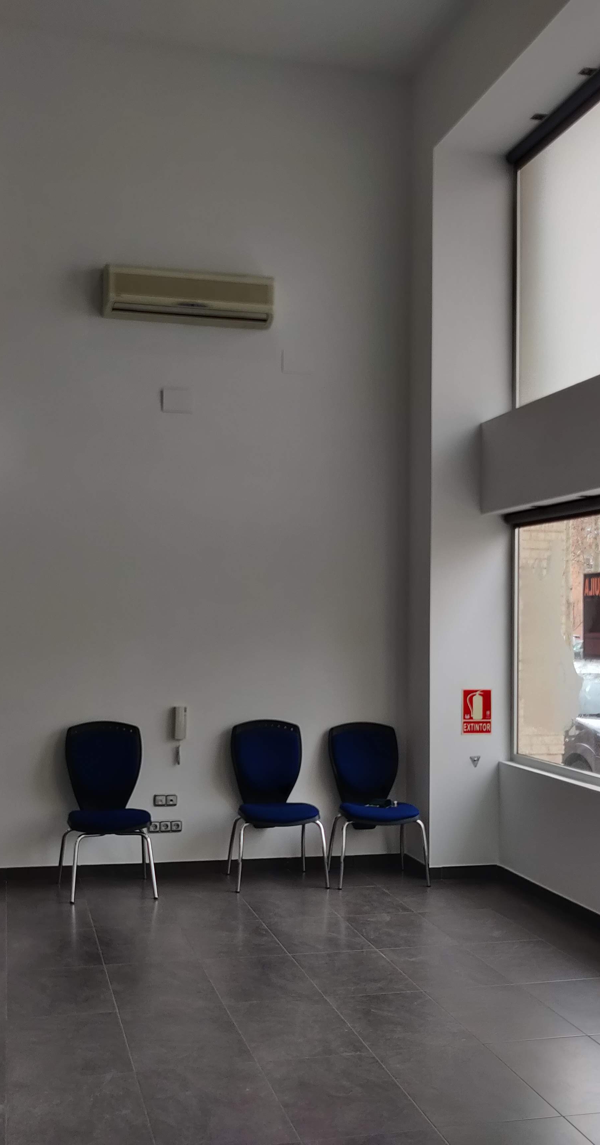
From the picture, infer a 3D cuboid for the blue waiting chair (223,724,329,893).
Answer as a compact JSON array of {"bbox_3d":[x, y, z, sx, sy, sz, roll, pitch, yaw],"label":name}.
[{"bbox_3d":[-0.159,1.460,6.996,0.570,0.980,0.560,2,-3,-15],"label":"blue waiting chair"}]

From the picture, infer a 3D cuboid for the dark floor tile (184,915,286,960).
[{"bbox_3d":[-0.346,1.892,5.678,0.440,0.010,0.630,2,-3,-15],"label":"dark floor tile"}]

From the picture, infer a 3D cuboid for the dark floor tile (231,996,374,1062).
[{"bbox_3d":[-0.019,1.841,4.443,0.440,0.010,0.630,2,-3,-15],"label":"dark floor tile"}]

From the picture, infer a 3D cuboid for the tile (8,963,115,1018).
[{"bbox_3d":[-1.053,1.840,4.831,0.440,0.010,0.630,2,-3,-15],"label":"tile"}]

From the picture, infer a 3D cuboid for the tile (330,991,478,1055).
[{"bbox_3d":[0.417,1.857,4.564,0.442,0.012,0.626,2,-3,-15],"label":"tile"}]

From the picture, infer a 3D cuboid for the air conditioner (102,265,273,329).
[{"bbox_3d":[-0.718,-1.786,7.173,1.080,0.305,0.210,2,-3,-15],"label":"air conditioner"}]

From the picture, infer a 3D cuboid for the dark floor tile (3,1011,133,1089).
[{"bbox_3d":[-0.889,1.815,4.214,0.440,0.010,0.630,2,-3,-15],"label":"dark floor tile"}]

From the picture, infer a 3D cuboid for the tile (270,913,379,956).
[{"bbox_3d":[0.087,1.919,5.830,0.452,0.010,0.650,2,-3,-15],"label":"tile"}]

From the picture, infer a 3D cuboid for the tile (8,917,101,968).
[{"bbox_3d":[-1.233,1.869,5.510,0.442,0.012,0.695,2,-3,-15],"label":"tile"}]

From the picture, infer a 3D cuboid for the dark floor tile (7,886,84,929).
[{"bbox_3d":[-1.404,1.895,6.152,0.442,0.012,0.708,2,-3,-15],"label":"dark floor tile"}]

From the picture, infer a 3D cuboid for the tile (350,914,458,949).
[{"bbox_3d":[0.524,1.934,5.945,0.452,0.010,0.650,2,-3,-15],"label":"tile"}]

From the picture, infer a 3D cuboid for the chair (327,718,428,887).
[{"bbox_3d":[0.499,1.491,7.157,0.588,0.994,0.515,2,-3,-11],"label":"chair"}]

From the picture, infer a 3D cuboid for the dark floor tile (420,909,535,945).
[{"bbox_3d":[0.959,1.933,6.028,0.442,0.012,0.626,2,-3,-15],"label":"dark floor tile"}]

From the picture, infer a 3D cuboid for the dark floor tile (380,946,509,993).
[{"bbox_3d":[0.688,1.895,5.296,0.442,0.012,0.626,2,-3,-15],"label":"dark floor tile"}]

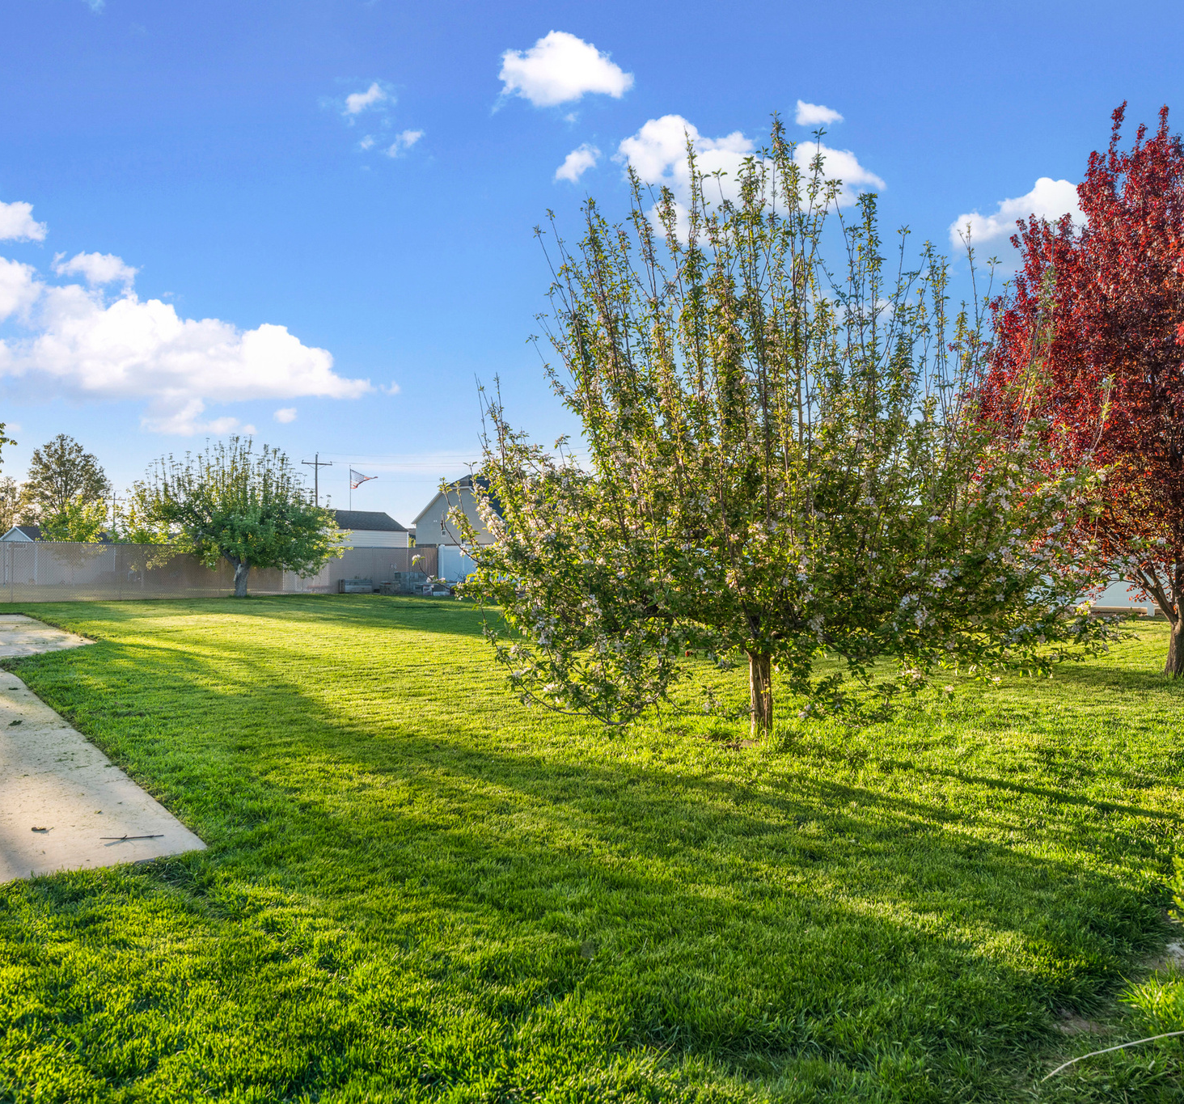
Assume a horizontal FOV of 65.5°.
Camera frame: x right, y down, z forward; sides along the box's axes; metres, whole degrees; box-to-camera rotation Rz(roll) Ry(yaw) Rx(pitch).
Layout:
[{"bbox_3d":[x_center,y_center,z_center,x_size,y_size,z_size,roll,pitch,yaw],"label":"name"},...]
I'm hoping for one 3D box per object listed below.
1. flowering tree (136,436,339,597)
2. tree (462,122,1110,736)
[{"bbox_3d":[-12.500,-1.270,32.800,7.000,5.800,6.700,0,-1,0],"label":"flowering tree"},{"bbox_3d":[1.240,-0.890,6.600,4.500,4.400,4.200,0,-1,0],"label":"tree"}]

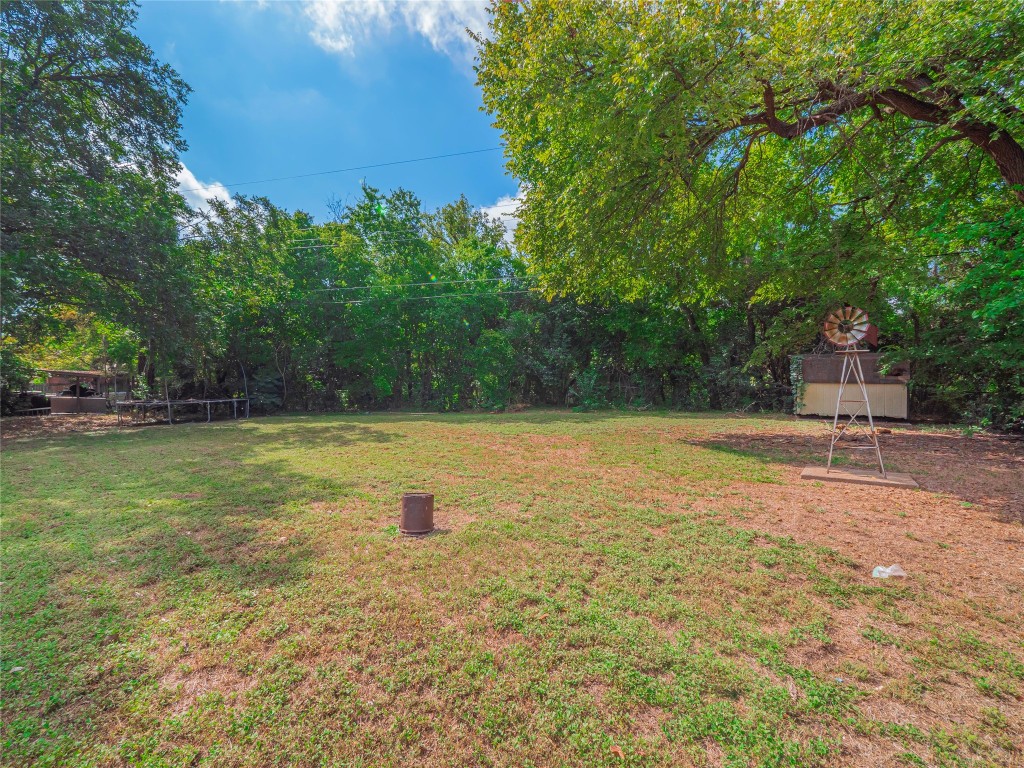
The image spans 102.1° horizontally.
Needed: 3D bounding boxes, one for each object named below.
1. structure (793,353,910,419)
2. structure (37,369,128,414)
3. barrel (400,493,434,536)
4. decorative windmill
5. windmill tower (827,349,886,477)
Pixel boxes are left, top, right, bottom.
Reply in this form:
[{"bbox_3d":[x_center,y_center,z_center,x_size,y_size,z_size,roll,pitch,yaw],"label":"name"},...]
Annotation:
[{"bbox_3d":[16.000,0.050,19.900,4.000,3.000,2.500,0,0,27],"label":"structure"},{"bbox_3d":[-23.600,0.420,22.800,2.900,2.400,3.700,0,0,41],"label":"structure"},{"bbox_3d":[-0.980,1.330,4.310,0.340,0.370,0.340,1,-3,0],"label":"barrel"},{"bbox_3d":[5.650,0.100,6.770,1.020,2.700,0.760,0,0,-29],"label":"decorative windmill"},{"bbox_3d":[5.570,0.450,6.730,0.650,2.000,0.650,0,0,34],"label":"windmill tower"}]

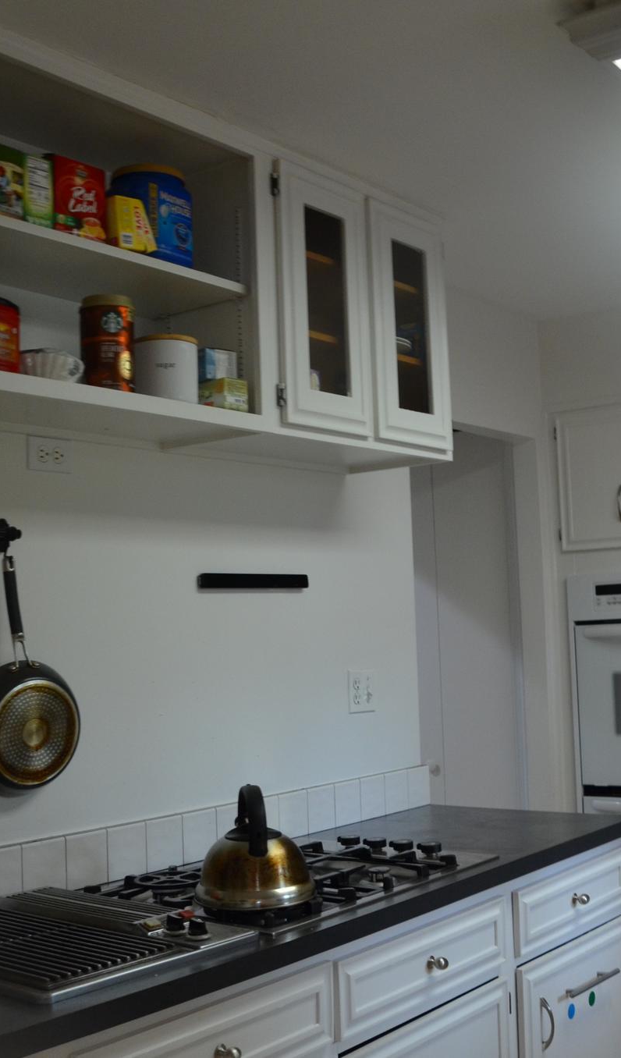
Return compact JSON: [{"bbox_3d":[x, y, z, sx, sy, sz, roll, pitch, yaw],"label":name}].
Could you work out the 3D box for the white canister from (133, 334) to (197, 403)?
[{"bbox_3d":[-0.304,-0.309,2.443,0.130,0.148,0.130,-2,-5,0],"label":"white canister"}]

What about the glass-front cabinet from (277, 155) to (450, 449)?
[{"bbox_3d":[0.012,-0.484,2.908,0.340,0.610,0.670,-6,-6,39],"label":"glass-front cabinet"}]

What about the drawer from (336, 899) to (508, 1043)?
[{"bbox_3d":[0.066,0.862,2.460,0.450,0.145,0.595,-6,-6,38],"label":"drawer"}]

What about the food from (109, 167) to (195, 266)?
[{"bbox_3d":[-0.321,-0.606,2.411,0.172,0.200,0.172,-2,-5,0],"label":"food"}]

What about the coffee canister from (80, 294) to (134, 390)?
[{"bbox_3d":[-0.392,-0.339,2.307,0.103,0.193,0.103,-2,-5,0],"label":"coffee canister"}]

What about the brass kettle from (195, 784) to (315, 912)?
[{"bbox_3d":[-0.101,0.557,2.129,0.212,0.202,0.212,-2,-5,0],"label":"brass kettle"}]

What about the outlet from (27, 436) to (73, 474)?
[{"bbox_3d":[-0.533,-0.154,2.473,0.012,0.072,0.118,-6,-6,39],"label":"outlet"}]

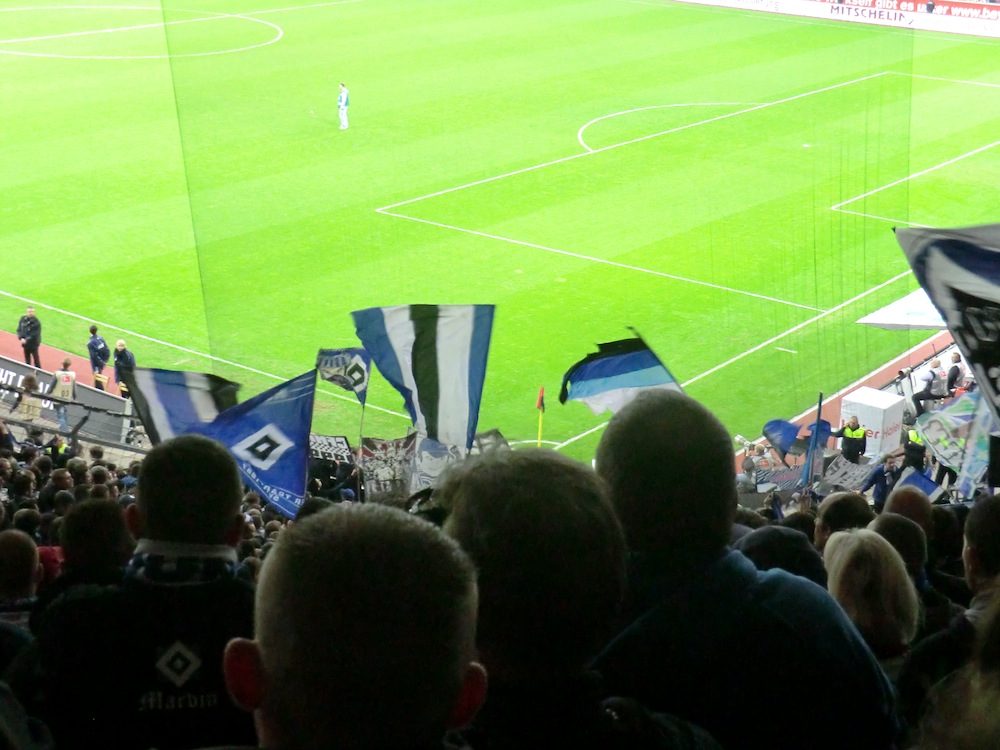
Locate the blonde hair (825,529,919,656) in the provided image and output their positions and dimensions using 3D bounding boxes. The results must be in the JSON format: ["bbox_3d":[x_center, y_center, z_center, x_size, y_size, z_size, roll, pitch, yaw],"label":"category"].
[{"bbox_3d":[0.863,0.509,3.700,0.220,0.300,0.250,4,20,7],"label":"blonde hair"}]

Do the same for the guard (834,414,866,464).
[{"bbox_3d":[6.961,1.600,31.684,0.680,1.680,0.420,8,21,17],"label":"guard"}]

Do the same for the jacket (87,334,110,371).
[{"bbox_3d":[-8.945,-0.490,35.400,0.540,0.780,0.340,-16,26,-40],"label":"jacket"}]

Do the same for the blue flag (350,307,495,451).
[{"bbox_3d":[-1.035,0.020,21.500,1.900,1.950,0.400,1,20,-2],"label":"blue flag"}]

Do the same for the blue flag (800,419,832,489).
[{"bbox_3d":[5.518,1.369,27.700,0.550,1.220,0.350,5,20,8],"label":"blue flag"}]

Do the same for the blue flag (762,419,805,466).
[{"bbox_3d":[5.049,1.202,28.300,0.750,0.820,0.400,5,20,8],"label":"blue flag"}]

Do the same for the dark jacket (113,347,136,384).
[{"bbox_3d":[-8.130,-0.184,34.400,0.360,0.820,0.540,-16,26,-40],"label":"dark jacket"}]

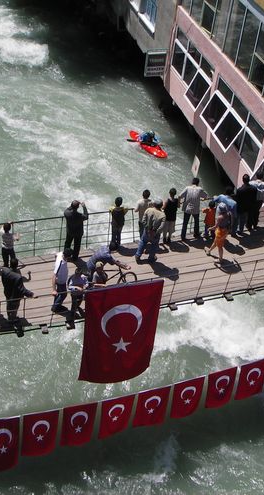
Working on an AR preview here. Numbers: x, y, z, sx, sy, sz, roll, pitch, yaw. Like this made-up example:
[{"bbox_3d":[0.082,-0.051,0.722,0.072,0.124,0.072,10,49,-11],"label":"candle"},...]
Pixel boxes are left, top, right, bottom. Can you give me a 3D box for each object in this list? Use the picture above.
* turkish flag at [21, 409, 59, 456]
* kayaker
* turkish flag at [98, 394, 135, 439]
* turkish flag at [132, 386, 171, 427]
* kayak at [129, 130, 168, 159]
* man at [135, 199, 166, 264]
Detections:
[{"bbox_3d":[-1.625,3.334,12.931,0.700,1.040,0.100,-12,37,-25],"label":"turkish flag"},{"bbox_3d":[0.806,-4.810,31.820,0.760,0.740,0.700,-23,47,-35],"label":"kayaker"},{"bbox_3d":[-0.309,3.380,14.489,0.710,1.040,0.120,-11,39,-24],"label":"turkish flag"},{"bbox_3d":[0.407,3.289,14.854,0.710,1.040,0.120,-11,39,-24],"label":"turkish flag"},{"bbox_3d":[0.680,-4.182,29.500,0.680,0.420,2.380,-20,45,-32],"label":"kayak"},{"bbox_3d":[0.439,-0.382,16.750,0.580,1.760,0.600,30,42,27],"label":"man"}]

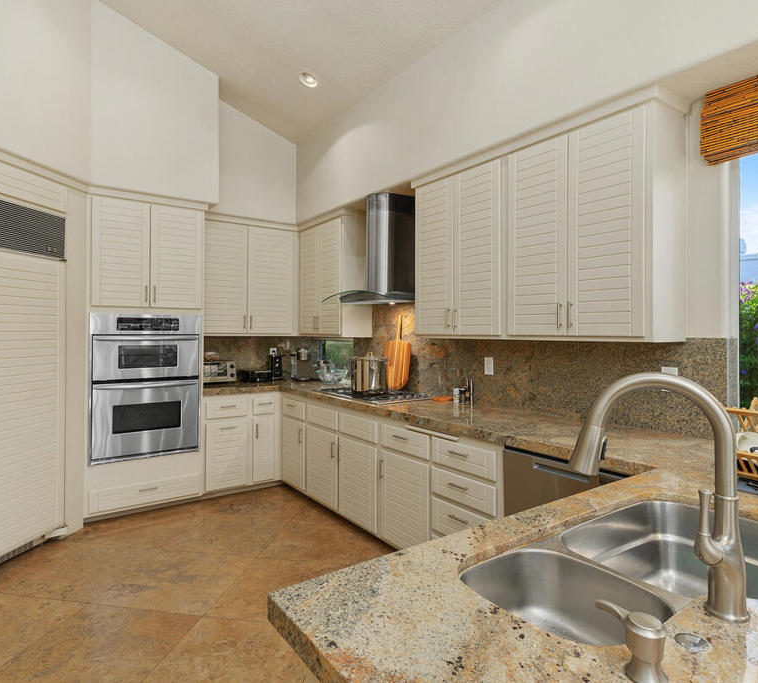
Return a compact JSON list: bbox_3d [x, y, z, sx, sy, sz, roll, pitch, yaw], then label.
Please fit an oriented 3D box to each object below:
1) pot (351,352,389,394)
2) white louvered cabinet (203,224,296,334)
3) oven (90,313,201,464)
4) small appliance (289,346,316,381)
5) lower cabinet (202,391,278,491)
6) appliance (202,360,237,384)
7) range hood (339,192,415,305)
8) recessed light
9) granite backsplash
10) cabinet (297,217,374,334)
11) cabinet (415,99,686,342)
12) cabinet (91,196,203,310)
[{"bbox_3d":[-0.073,0.232,3.453,0.270,0.280,0.290,0,1,-2],"label":"pot"},{"bbox_3d":[-1.223,-0.553,4.295,0.871,1.002,0.320,0,1,-33],"label":"white louvered cabinet"},{"bbox_3d":[-1.883,0.335,3.690,0.755,1.100,0.600,0,1,-30],"label":"oven"},{"bbox_3d":[-0.771,0.223,4.623,0.220,0.330,0.260,0,1,-7],"label":"small appliance"},{"bbox_3d":[-1.328,0.850,4.147,0.650,0.800,0.600,0,1,-34],"label":"lower cabinet"},{"bbox_3d":[-1.569,0.278,4.276,0.370,0.220,0.270,0,1,-33],"label":"appliance"},{"bbox_3d":[0.032,-0.704,3.555,0.500,0.820,0.910,0,1,-38],"label":"range hood"},{"bbox_3d":[-0.536,-2.009,3.484,0.165,0.050,0.165,13,-9,0],"label":"recessed light"},{"bbox_3d":[-0.084,0.071,3.120,1.220,0.730,3.800,0,1,-38],"label":"granite backsplash"},{"bbox_3d":[-0.413,-0.554,4.186,0.310,1.024,0.776,0,1,-37],"label":"cabinet"},{"bbox_3d":[0.848,-0.521,2.622,0.350,1.030,1.490,0,1,-38],"label":"cabinet"},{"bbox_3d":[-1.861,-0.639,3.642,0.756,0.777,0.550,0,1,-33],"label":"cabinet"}]

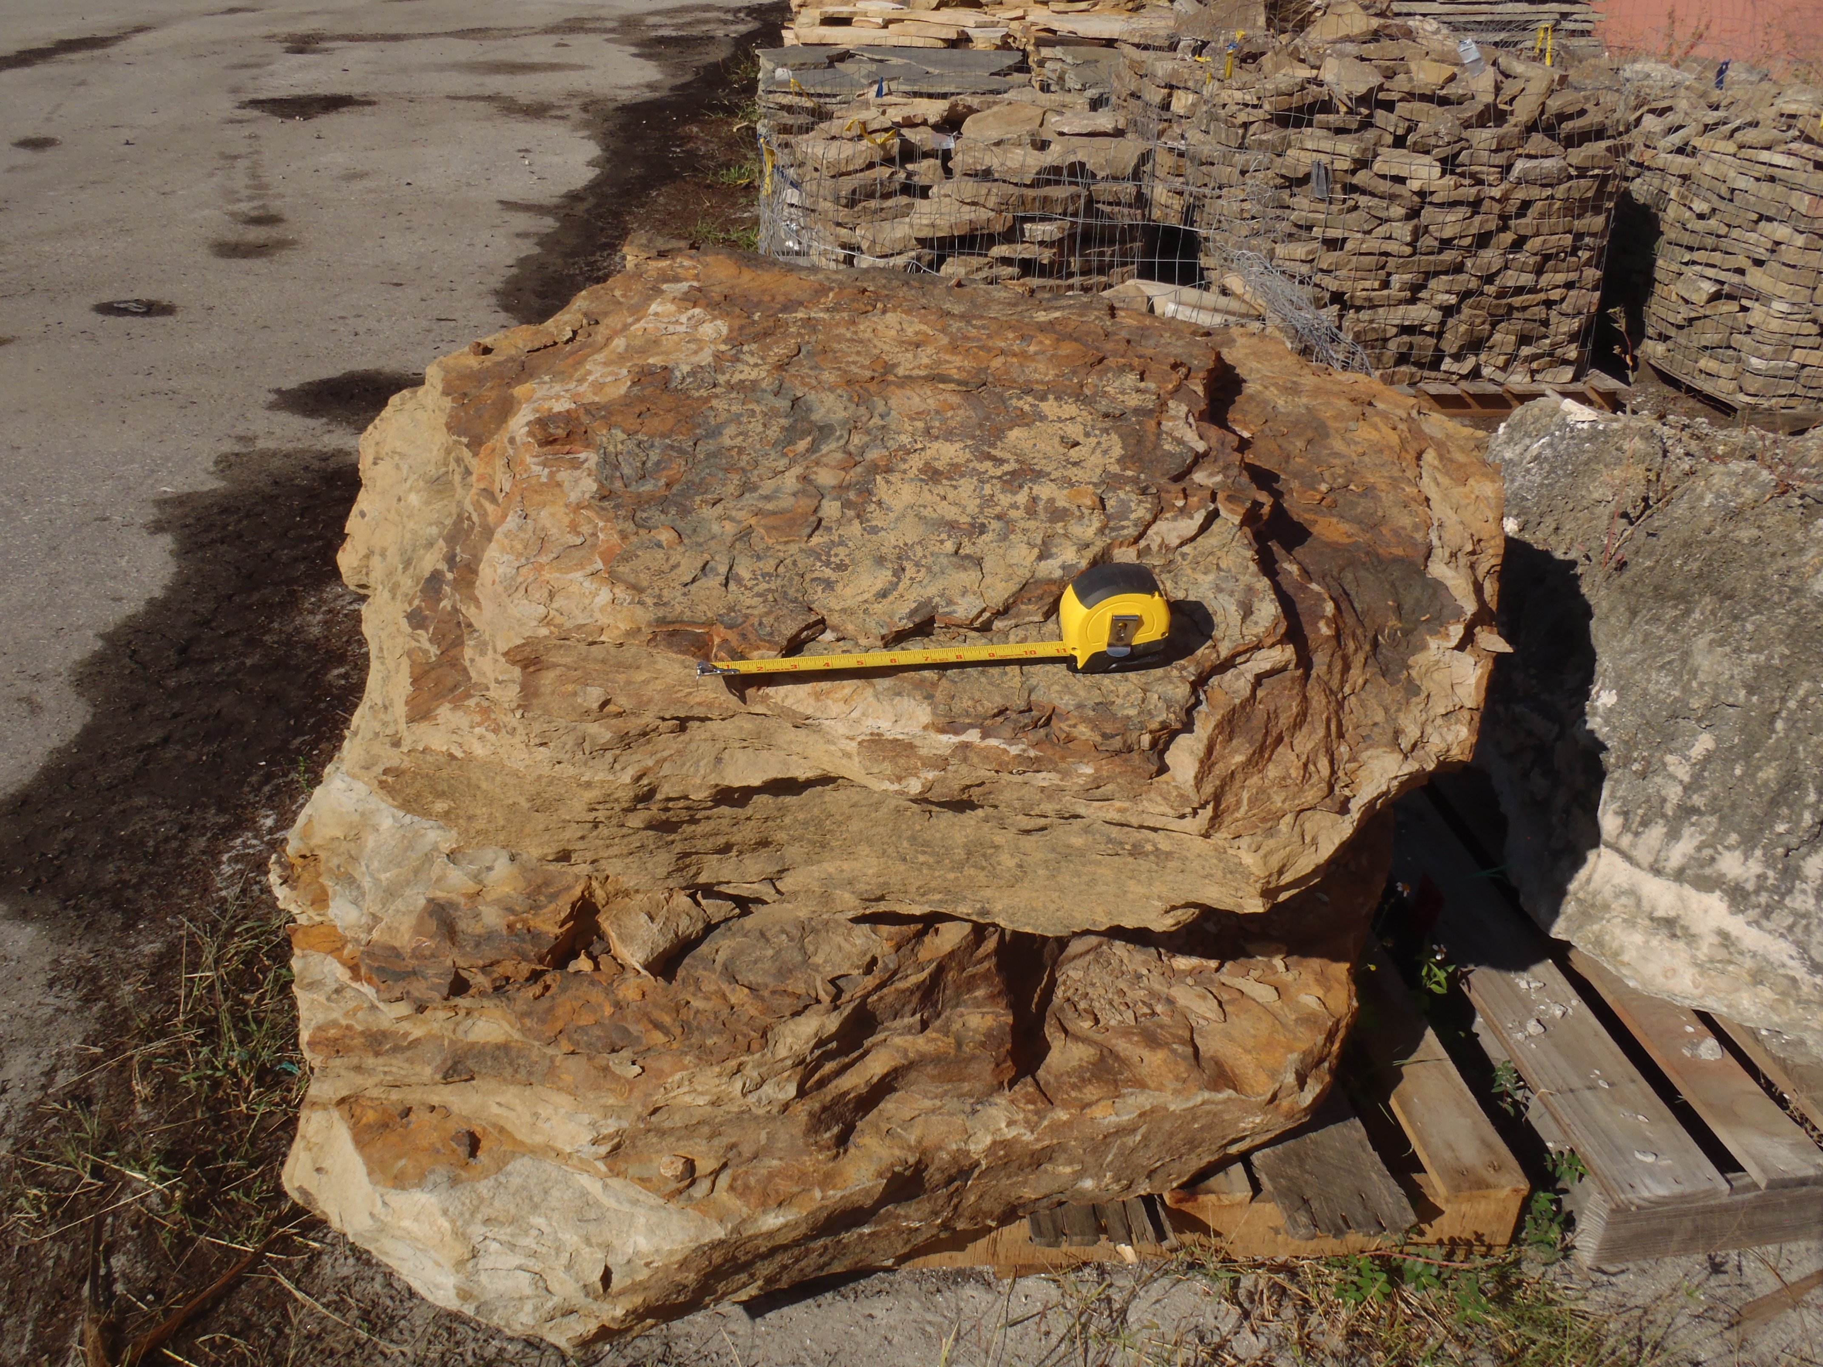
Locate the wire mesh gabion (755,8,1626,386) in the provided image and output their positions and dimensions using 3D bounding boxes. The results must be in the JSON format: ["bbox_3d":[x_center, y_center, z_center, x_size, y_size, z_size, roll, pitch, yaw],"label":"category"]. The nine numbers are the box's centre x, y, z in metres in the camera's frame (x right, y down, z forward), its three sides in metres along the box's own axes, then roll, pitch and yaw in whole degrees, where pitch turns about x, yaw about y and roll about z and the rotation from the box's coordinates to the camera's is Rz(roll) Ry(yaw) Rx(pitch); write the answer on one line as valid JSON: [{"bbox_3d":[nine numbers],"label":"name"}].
[{"bbox_3d":[0.799,-1.447,4.368,2.420,0.940,1.160,-2,29,-6],"label":"wire mesh gabion"}]

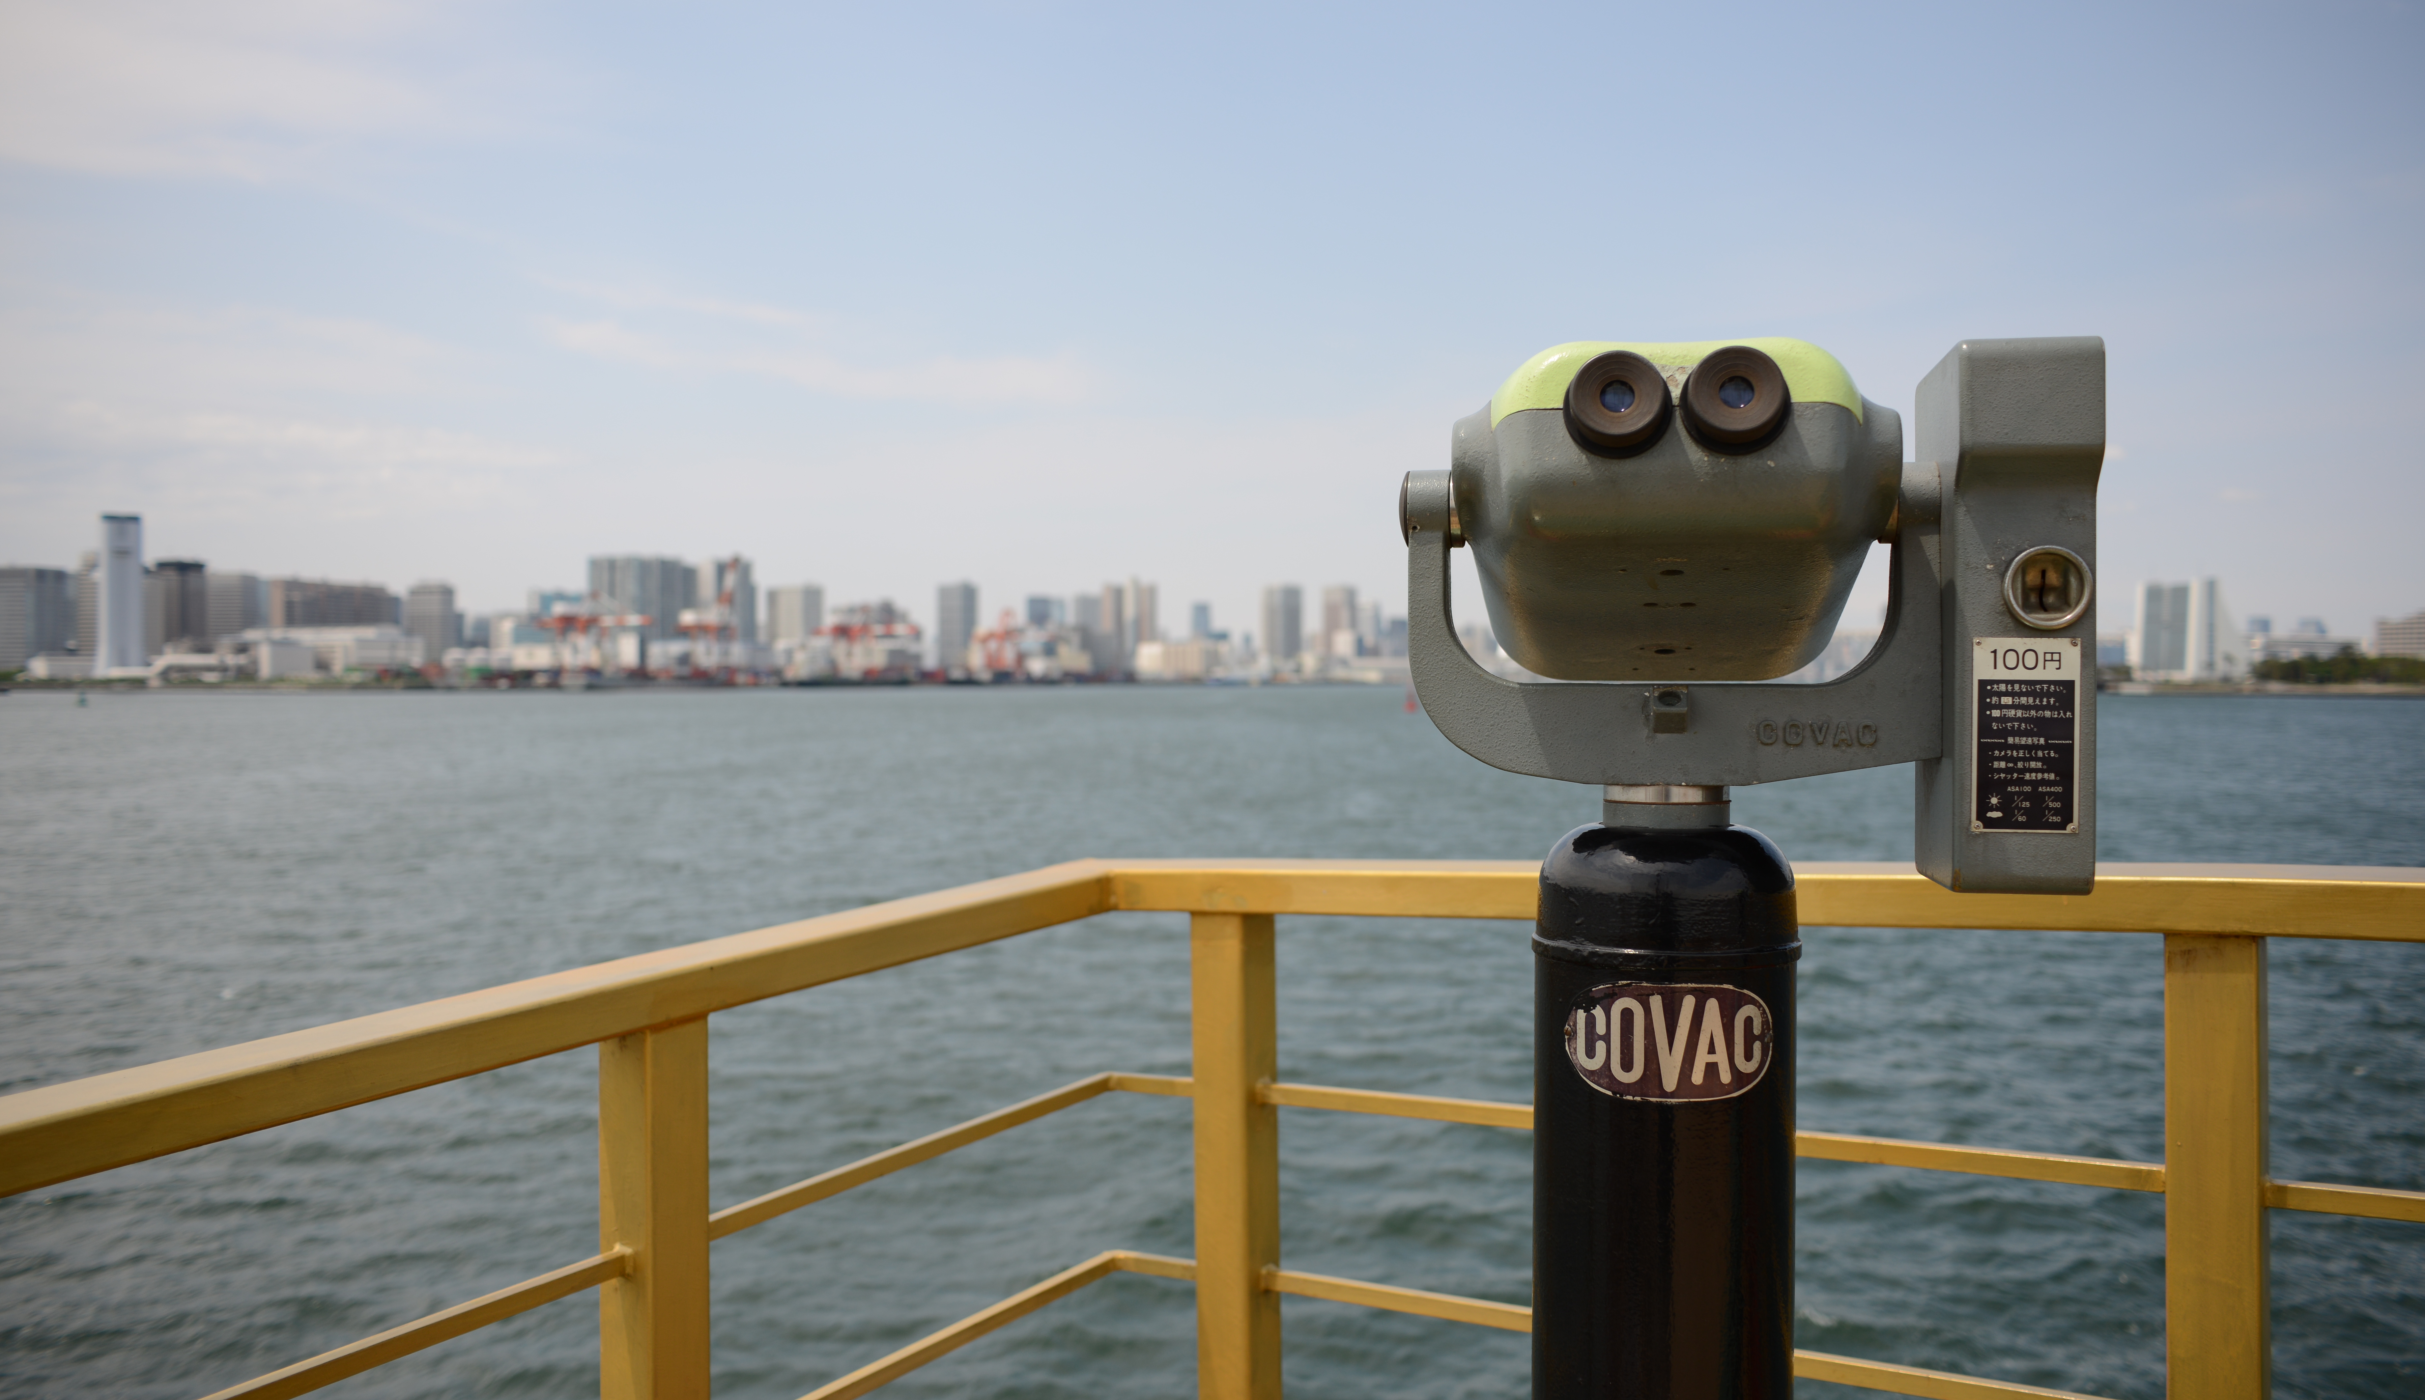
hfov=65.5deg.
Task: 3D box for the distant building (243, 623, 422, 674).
[{"bbox_3d":[-560.795,-30.804,1200.000,106.097,31.319,45.000,0,1,20],"label":"distant building"}]

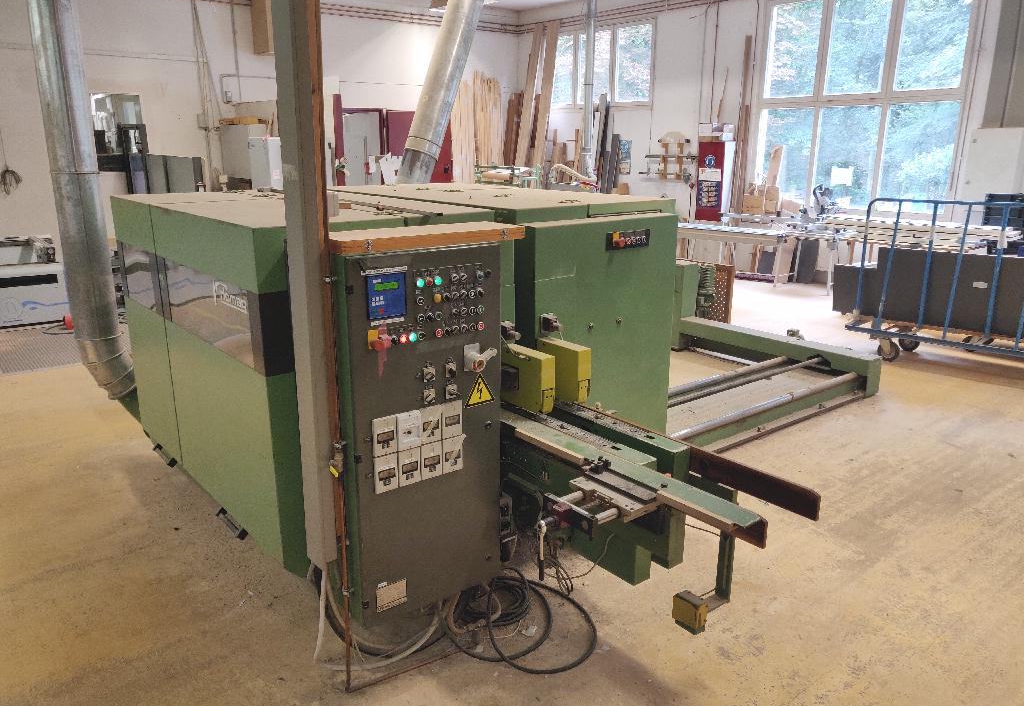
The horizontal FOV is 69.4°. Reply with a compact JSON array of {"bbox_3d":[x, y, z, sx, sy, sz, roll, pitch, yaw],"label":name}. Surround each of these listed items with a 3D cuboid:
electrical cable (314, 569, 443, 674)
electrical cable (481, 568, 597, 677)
[{"bbox_3d":[-0.447,0.898,2.707,0.570,0.380,0.270,-11,19,-37],"label":"electrical cable"},{"bbox_3d":[0.093,0.993,2.864,0.392,0.110,0.629,-3,15,-12],"label":"electrical cable"}]

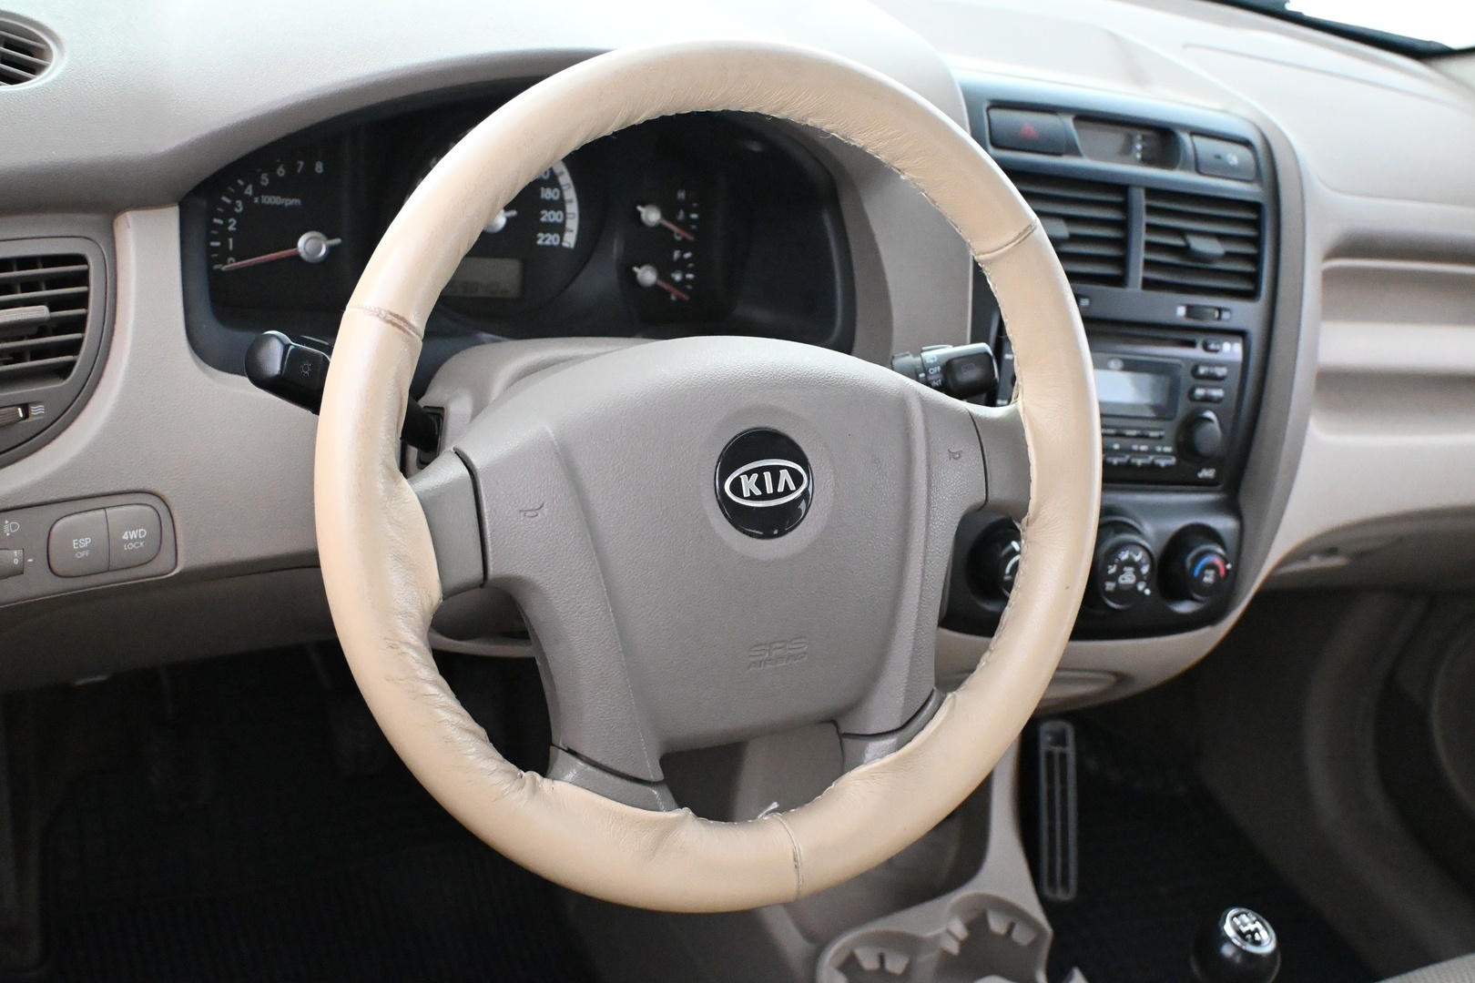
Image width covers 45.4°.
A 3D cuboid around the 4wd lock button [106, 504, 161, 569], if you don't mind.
[{"bbox_3d":[-0.299,0.022,0.868,0.027,0.031,0.012,-9,11,-41],"label":"4wd lock button"}]

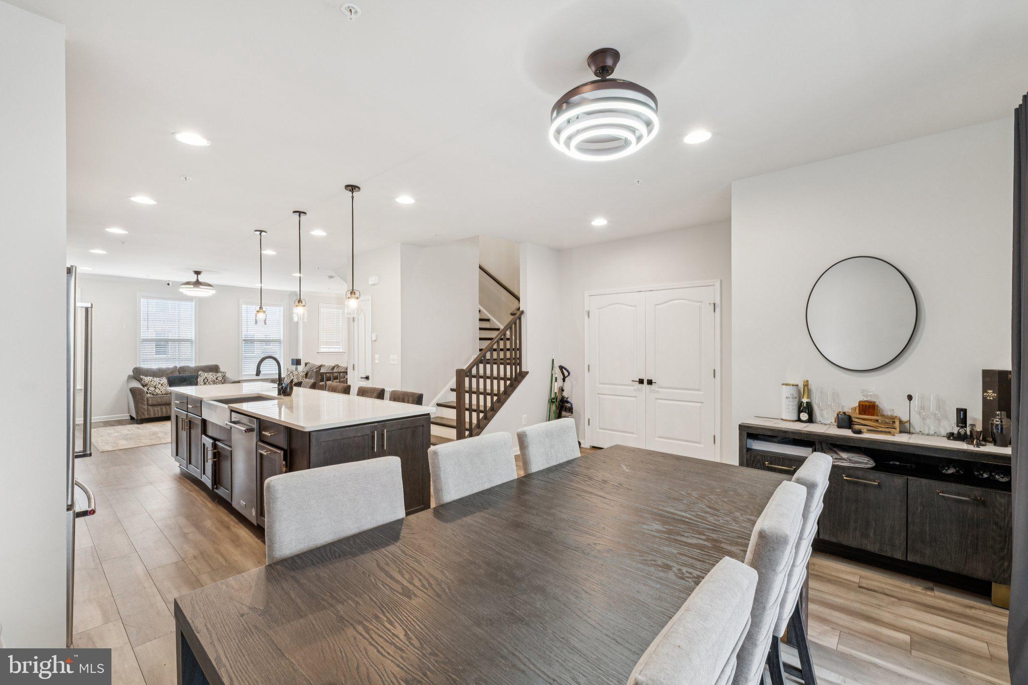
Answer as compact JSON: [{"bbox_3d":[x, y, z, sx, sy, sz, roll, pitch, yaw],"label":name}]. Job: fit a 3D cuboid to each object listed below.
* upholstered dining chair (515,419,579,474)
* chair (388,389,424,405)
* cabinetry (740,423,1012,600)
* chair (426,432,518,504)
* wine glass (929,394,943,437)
[{"bbox_3d":[0.397,0.968,2.472,0.620,0.930,0.490,0,0,41],"label":"upholstered dining chair"},{"bbox_3d":[-1.197,0.948,3.983,0.470,0.970,0.550,0,0,41],"label":"chair"},{"bbox_3d":[2.314,1.019,2.845,1.390,0.835,0.407,0,0,41],"label":"cabinetry"},{"bbox_3d":[-0.005,0.951,1.919,0.610,0.945,0.480,0,0,44],"label":"chair"},{"bbox_3d":[2.636,0.461,2.677,0.072,0.250,0.072,0,0,41],"label":"wine glass"}]

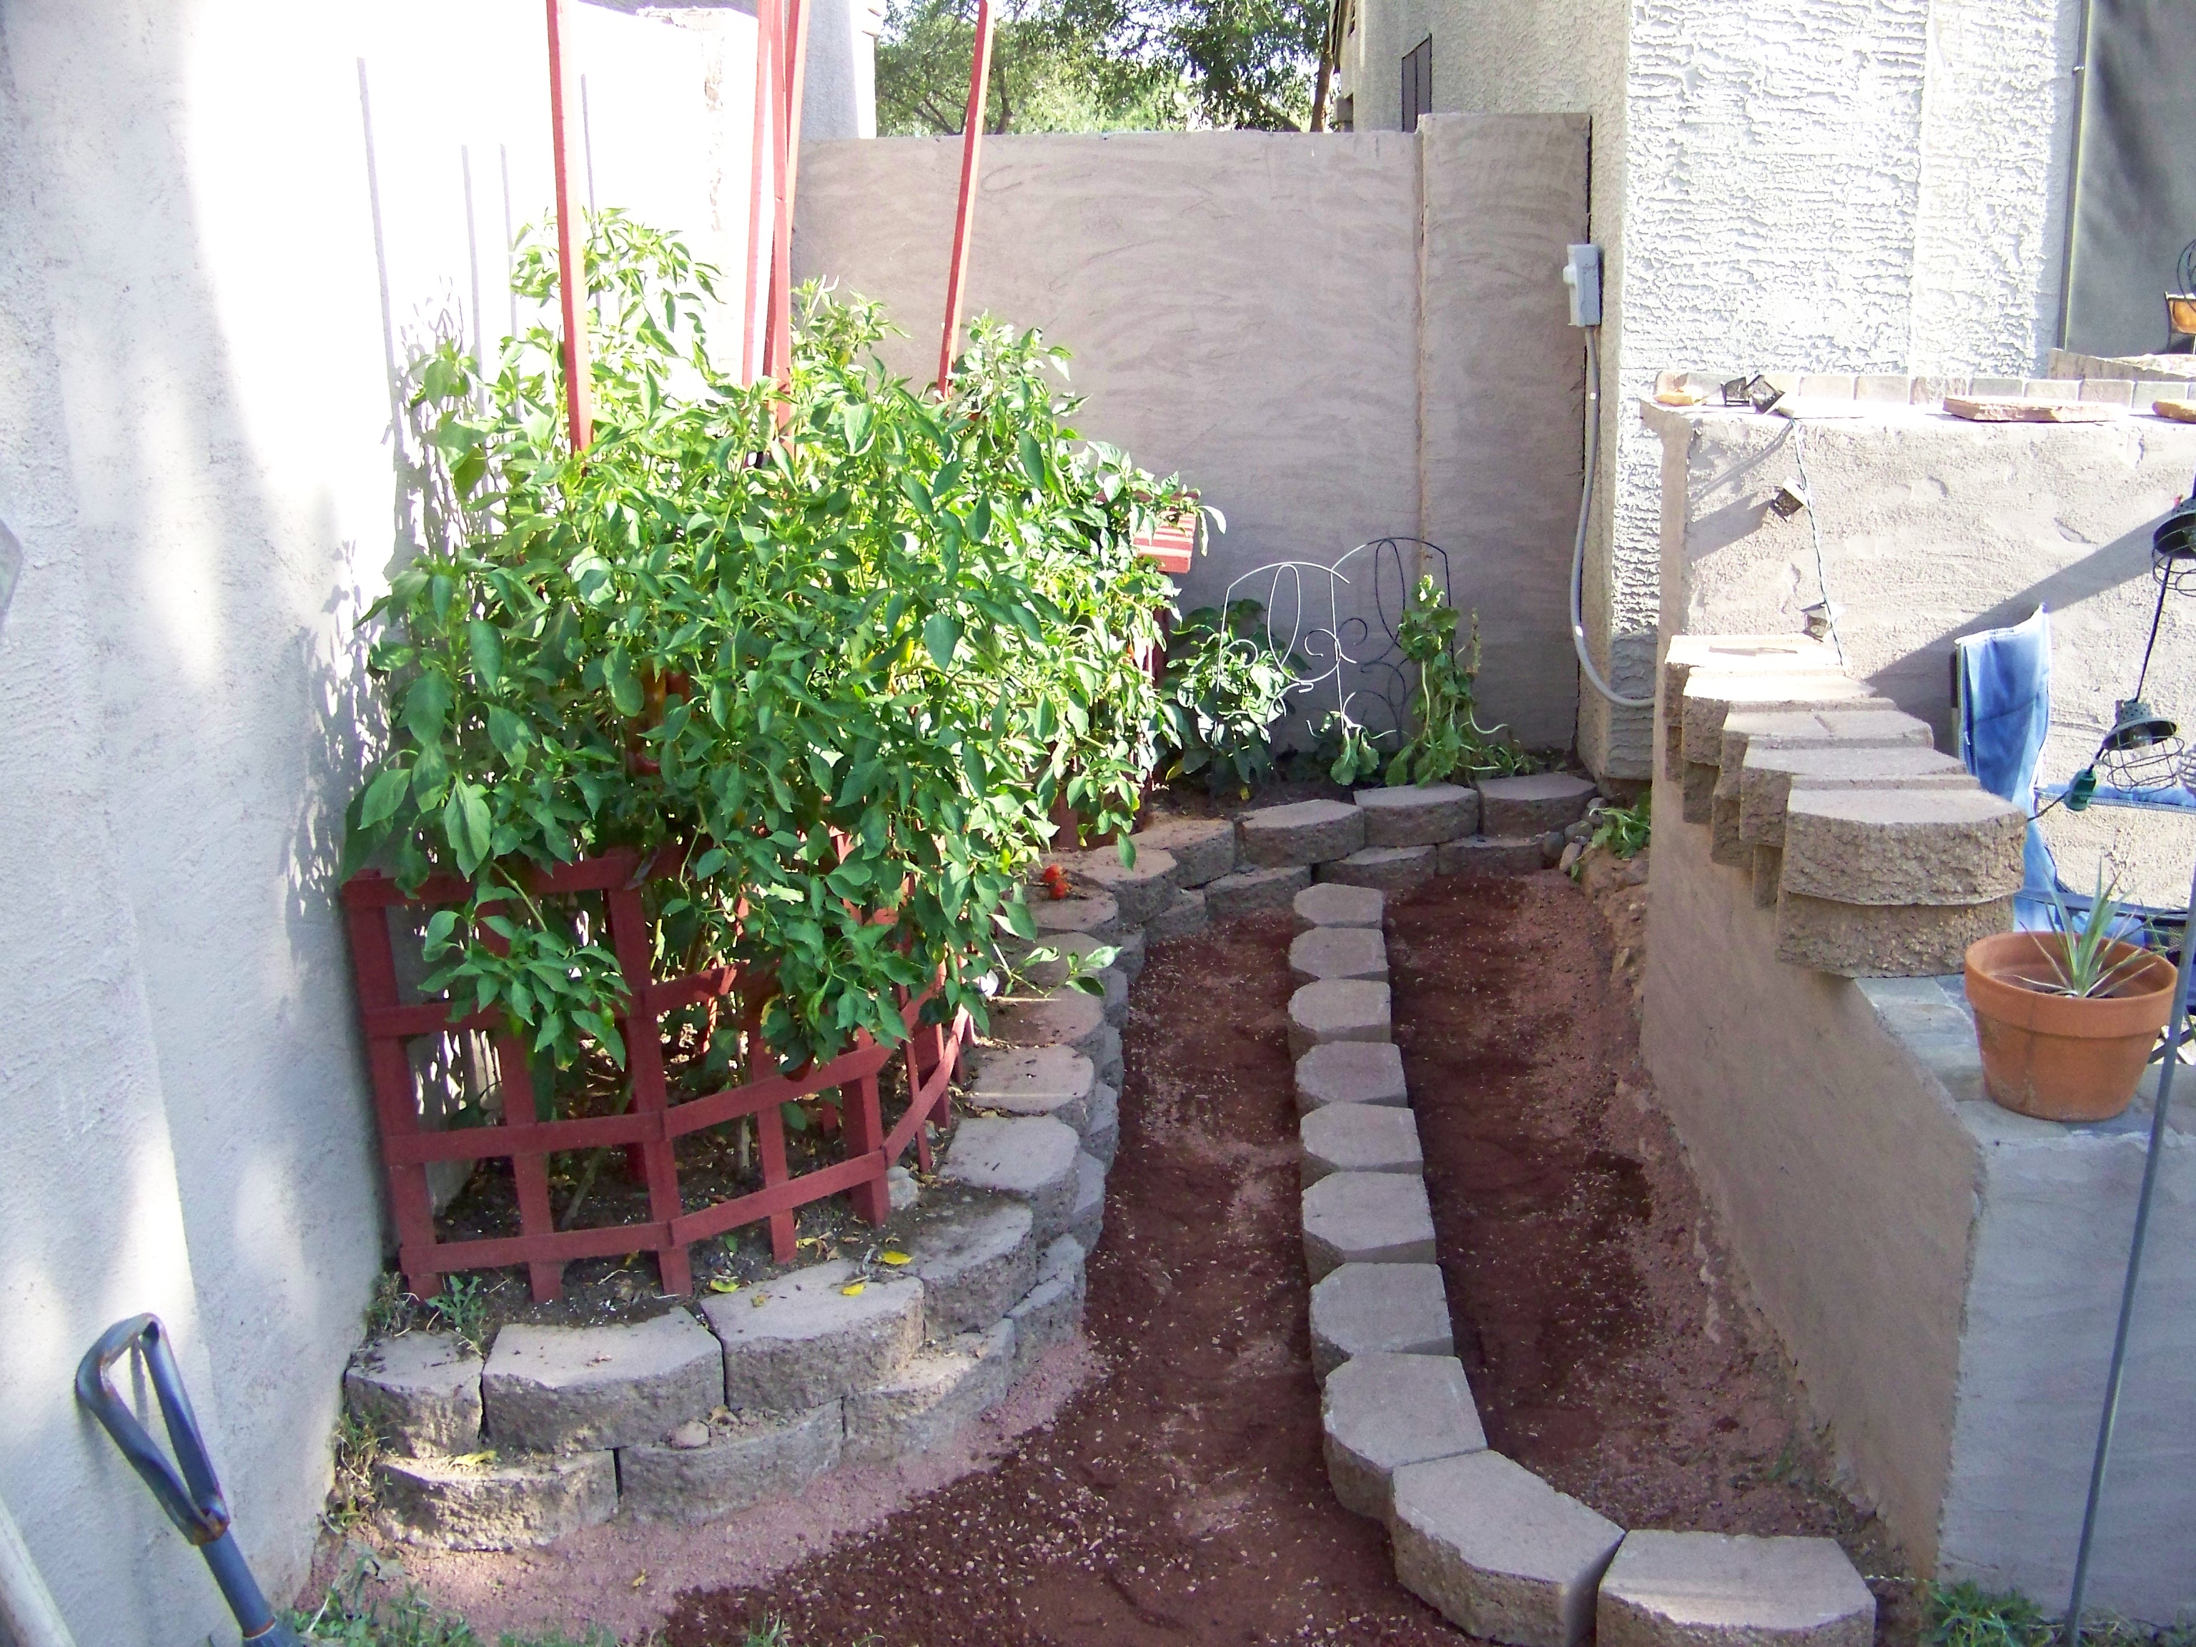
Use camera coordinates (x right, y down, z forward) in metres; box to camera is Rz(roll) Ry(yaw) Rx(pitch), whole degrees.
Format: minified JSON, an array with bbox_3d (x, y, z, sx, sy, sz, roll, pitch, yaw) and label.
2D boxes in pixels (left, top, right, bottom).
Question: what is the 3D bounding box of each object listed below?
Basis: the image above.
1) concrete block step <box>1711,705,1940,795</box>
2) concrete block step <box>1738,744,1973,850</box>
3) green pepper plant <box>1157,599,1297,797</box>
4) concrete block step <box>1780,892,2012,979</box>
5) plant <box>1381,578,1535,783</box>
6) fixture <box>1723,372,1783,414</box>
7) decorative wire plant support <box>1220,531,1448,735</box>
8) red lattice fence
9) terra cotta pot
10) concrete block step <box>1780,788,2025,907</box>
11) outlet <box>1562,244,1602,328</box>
[{"bbox_3d":[1.096,-0.105,3.457,0.295,0.110,0.178,0,16,6],"label":"concrete block step"},{"bbox_3d":[1.043,-0.046,3.182,0.298,0.108,0.193,0,16,5],"label":"concrete block step"},{"bbox_3d":[0.322,-0.318,5.750,0.370,0.490,0.360,-2,16,0],"label":"green pepper plant"},{"bbox_3d":[1.044,0.131,3.041,0.295,0.102,0.178,1,16,9],"label":"concrete block step"},{"bbox_3d":[0.831,-0.346,5.304,0.330,0.470,0.280,-2,16,0],"label":"plant"},{"bbox_3d":[1.168,-0.766,4.071,0.105,0.068,0.060,-2,16,0],"label":"fixture"},{"bbox_3d":[0.557,-0.387,5.279,0.530,0.500,0.180,-4,16,-8],"label":"decorative wire plant support"},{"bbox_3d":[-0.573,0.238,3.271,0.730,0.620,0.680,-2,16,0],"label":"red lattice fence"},{"bbox_3d":[1.057,0.227,2.500,0.215,0.156,0.215,-2,16,0],"label":"terra cotta pot"},{"bbox_3d":[1.031,0.016,2.959,0.298,0.108,0.193,-1,16,4],"label":"concrete block step"},{"bbox_3d":[1.093,-1.213,5.150,0.085,0.178,0.090,-2,16,0],"label":"outlet"}]

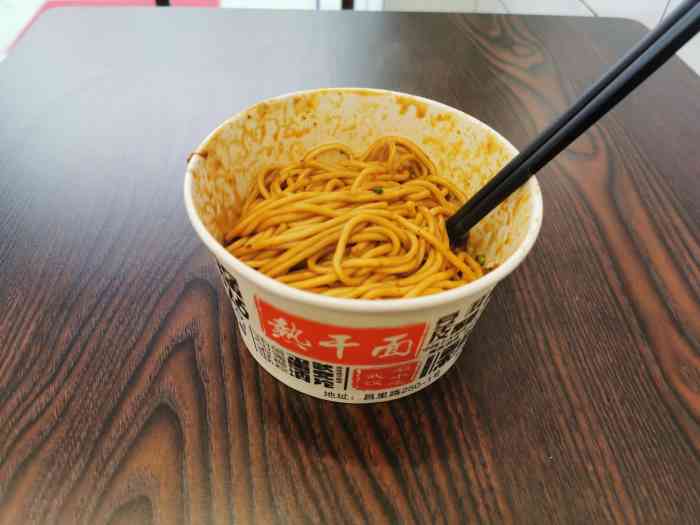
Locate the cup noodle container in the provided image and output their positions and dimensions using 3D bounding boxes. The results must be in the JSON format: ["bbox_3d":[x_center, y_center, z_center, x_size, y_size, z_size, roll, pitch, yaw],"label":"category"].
[{"bbox_3d":[0.004,-0.008,0.261,0.147,0.081,0.144,2,46,-2],"label":"cup noodle container"}]

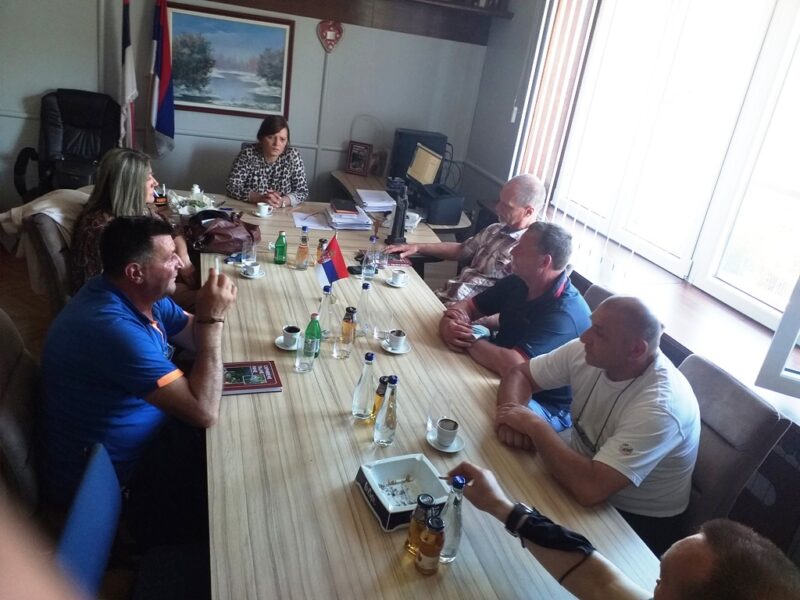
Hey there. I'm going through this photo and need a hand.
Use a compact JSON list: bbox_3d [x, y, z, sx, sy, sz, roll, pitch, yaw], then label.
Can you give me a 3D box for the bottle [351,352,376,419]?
[{"bbox_3d":[-0.103,0.255,1.874,0.062,0.204,0.062,1,23,-19],"label":"bottle"}]

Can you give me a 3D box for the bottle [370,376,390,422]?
[{"bbox_3d":[-0.055,0.286,1.842,0.054,0.140,0.054,1,23,-19],"label":"bottle"}]

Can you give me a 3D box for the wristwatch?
[{"bbox_3d":[0.266,0.496,1.408,0.042,0.058,0.068,26,-3,36],"label":"wristwatch"}]

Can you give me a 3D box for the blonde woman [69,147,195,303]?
[{"bbox_3d":[-1.090,0.003,2.699,0.700,1.260,0.480,-4,26,-30],"label":"blonde woman"}]

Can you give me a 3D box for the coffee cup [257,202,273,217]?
[{"bbox_3d":[-0.799,-0.532,3.690,0.088,0.064,0.063,1,23,-19],"label":"coffee cup"}]

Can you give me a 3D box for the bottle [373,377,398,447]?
[{"bbox_3d":[-0.029,0.303,1.719,0.063,0.208,0.063,1,23,-19],"label":"bottle"}]

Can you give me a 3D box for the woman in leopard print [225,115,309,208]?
[{"bbox_3d":[-0.893,-0.608,4.174,0.530,1.250,0.780,2,24,-16],"label":"woman in leopard print"}]

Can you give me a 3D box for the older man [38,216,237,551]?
[{"bbox_3d":[-0.786,0.353,1.952,0.720,1.270,0.580,-1,24,-21],"label":"older man"}]

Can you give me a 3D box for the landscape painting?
[{"bbox_3d":[-1.191,-1.671,4.437,0.841,0.691,0.040,1,23,-19],"label":"landscape painting"}]

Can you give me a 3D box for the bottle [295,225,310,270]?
[{"bbox_3d":[-0.451,-0.247,2.960,0.061,0.206,0.061,1,23,-19],"label":"bottle"}]

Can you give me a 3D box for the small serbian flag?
[{"bbox_3d":[-0.277,-0.148,2.598,0.145,0.250,0.060,3,23,-13],"label":"small serbian flag"}]

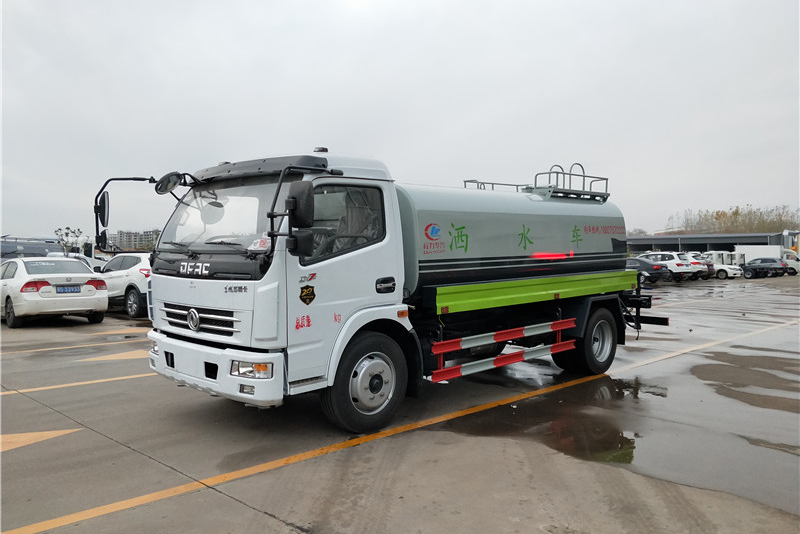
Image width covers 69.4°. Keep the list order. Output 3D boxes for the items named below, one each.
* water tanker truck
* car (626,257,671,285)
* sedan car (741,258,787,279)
[{"bbox_3d":[0.755,-0.012,7.218,7.200,2.780,2.420,-1,1,-44],"label":"water tanker truck"},{"bbox_3d":[13.463,0.178,34.239,1.800,1.460,4.650,-1,1,-43],"label":"car"},{"bbox_3d":[30.850,-0.084,50.006,1.800,1.470,4.450,-1,1,-43],"label":"sedan car"}]

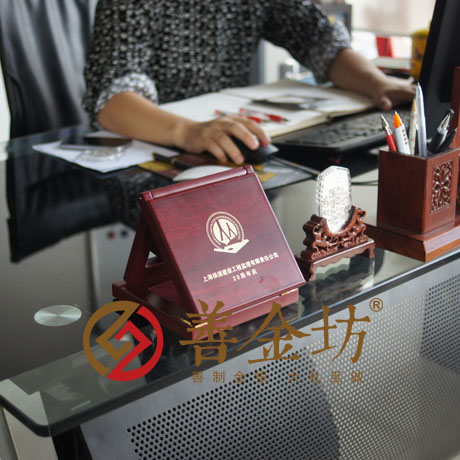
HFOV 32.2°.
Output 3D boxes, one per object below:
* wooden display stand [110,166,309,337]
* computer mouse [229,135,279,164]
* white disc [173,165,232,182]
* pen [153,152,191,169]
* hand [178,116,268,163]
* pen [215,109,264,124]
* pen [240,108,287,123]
[{"bbox_3d":[-0.021,0.011,0.693,0.114,0.111,0.134,-16,24,-36],"label":"wooden display stand"},{"bbox_3d":[0.031,-0.151,1.441,0.104,0.037,0.062,13,25,33],"label":"computer mouse"},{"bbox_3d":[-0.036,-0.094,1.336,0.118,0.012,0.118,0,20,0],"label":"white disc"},{"bbox_3d":[-0.093,-0.118,1.392,0.011,0.011,0.128,-20,28,-41],"label":"pen"},{"bbox_3d":[-0.013,-0.173,1.454,0.165,0.070,0.088,9,23,25],"label":"hand"},{"bbox_3d":[0.020,-0.235,1.661,0.142,0.011,0.011,19,28,42],"label":"pen"},{"bbox_3d":[0.070,-0.240,1.673,0.011,0.011,0.142,-18,26,-37],"label":"pen"}]

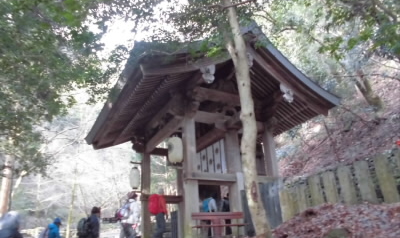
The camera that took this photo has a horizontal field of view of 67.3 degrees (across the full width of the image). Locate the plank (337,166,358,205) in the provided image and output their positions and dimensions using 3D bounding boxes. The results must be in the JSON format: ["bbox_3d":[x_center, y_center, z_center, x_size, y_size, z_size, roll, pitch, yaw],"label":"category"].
[{"bbox_3d":[3.218,1.447,6.513,0.120,0.860,0.280,8,-24,-27],"label":"plank"}]

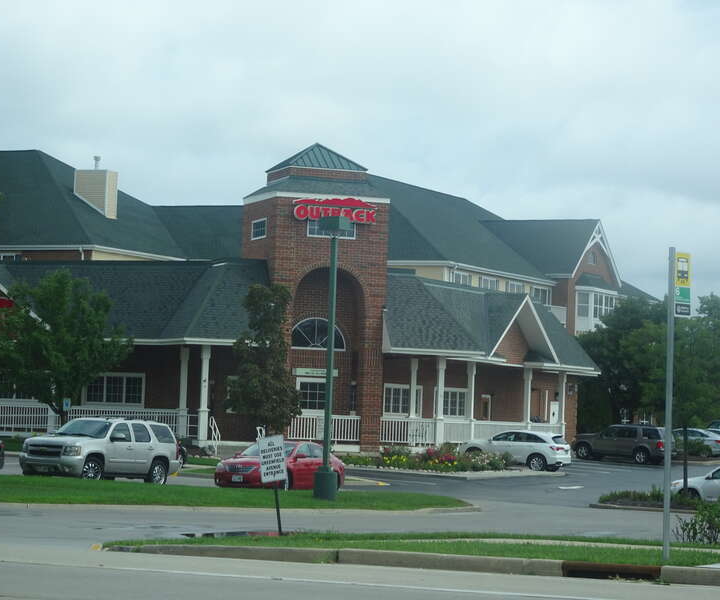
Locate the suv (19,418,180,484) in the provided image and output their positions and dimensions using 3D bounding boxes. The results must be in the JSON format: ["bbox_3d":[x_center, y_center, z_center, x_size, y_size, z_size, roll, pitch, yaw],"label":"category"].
[{"bbox_3d":[-7.142,4.183,63.641,2.030,1.930,5.130,0,-4,30],"label":"suv"}]

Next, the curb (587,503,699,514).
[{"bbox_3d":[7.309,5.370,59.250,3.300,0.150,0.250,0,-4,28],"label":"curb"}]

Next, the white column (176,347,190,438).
[{"bbox_3d":[-6.728,3.557,88.300,0.320,3.560,0.320,1,-3,24],"label":"white column"}]

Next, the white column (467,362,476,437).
[{"bbox_3d":[4.728,4.410,98.000,0.320,3.560,0.320,1,-3,22],"label":"white column"}]

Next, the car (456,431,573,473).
[{"bbox_3d":[6.405,6.220,95.200,4.720,1.670,1.900,1,-3,22],"label":"car"}]

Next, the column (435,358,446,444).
[{"bbox_3d":[3.360,4.239,96.397,0.320,3.600,0.320,3,-3,-19],"label":"column"}]

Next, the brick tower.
[{"bbox_3d":[-2.020,-0.141,98.326,5.150,13.090,5.150,3,-3,-18],"label":"brick tower"}]

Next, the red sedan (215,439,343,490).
[{"bbox_3d":[-2.160,4.590,63.686,1.830,1.470,4.820,0,-4,28],"label":"red sedan"}]

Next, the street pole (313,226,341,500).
[{"bbox_3d":[-0.750,1.583,58.699,0.600,6.950,0.600,2,-3,0],"label":"street pole"}]

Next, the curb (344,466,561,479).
[{"bbox_3d":[3.307,6.603,88.674,6.700,0.200,10.450,0,-4,27],"label":"curb"}]

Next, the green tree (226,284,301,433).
[{"bbox_3d":[-3.777,2.692,89.311,2.850,6.600,2.850,2,-3,0],"label":"green tree"}]

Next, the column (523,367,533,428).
[{"bbox_3d":[7.578,4.863,104.897,0.300,3.600,0.300,0,-4,27],"label":"column"}]

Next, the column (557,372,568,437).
[{"bbox_3d":[9.877,5.378,113.000,0.320,3.560,0.320,1,-3,22],"label":"column"}]

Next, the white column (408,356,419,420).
[{"bbox_3d":[2.126,4.098,91.500,0.320,3.560,0.320,3,-3,-20],"label":"white column"}]

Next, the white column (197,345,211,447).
[{"bbox_3d":[-5.779,3.498,86.000,0.330,3.620,0.330,3,-3,-20],"label":"white column"}]

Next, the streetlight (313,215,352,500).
[{"bbox_3d":[-0.764,1.505,60.500,0.620,7.500,0.620,0,-4,33],"label":"streetlight"}]

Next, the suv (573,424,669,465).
[{"bbox_3d":[12.646,6.923,110.500,4.800,1.820,1.850,1,-3,22],"label":"suv"}]

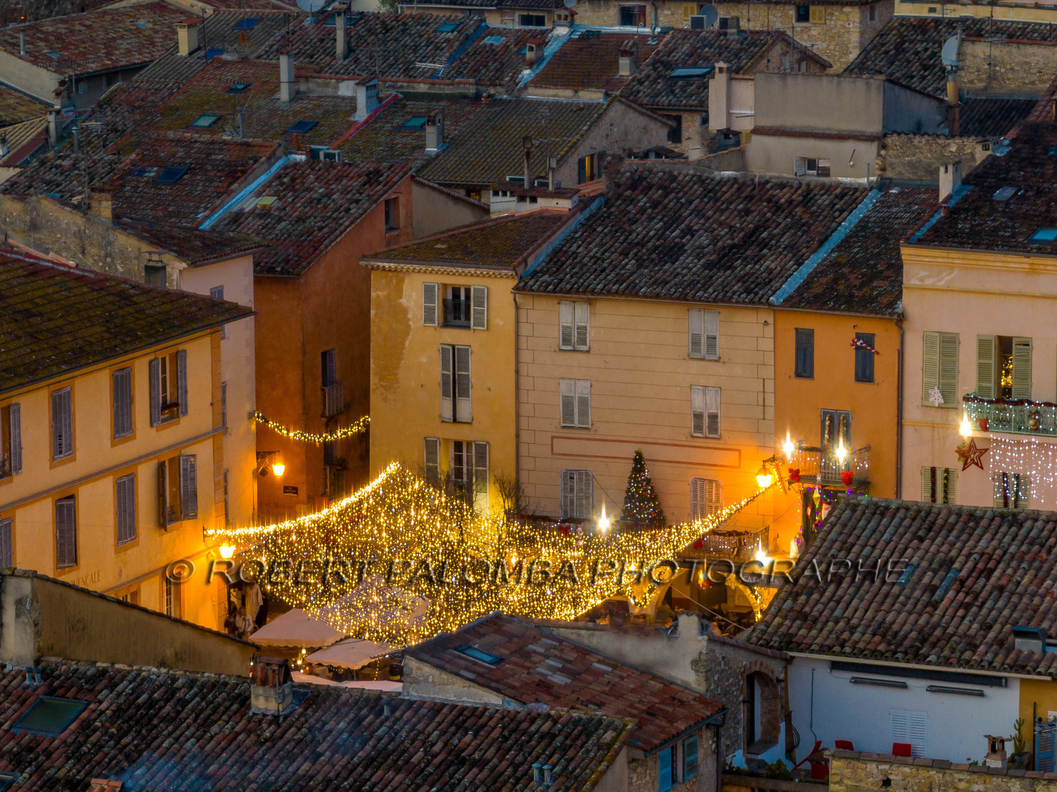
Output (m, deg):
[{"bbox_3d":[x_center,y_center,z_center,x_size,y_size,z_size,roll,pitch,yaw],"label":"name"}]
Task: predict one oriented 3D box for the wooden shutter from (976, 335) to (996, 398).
[{"bbox_3d":[13.220,-0.579,142.042,0.565,2.391,0.050,5,12,24],"label":"wooden shutter"}]

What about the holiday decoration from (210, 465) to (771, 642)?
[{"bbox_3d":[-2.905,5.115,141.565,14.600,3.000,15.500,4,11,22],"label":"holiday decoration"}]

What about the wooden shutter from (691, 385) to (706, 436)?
[{"bbox_3d":[5.239,0.471,151.498,0.467,1.593,0.050,4,11,22],"label":"wooden shutter"}]

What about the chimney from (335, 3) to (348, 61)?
[{"bbox_3d":[-7.577,-14.707,199.000,0.348,2.265,0.520,4,11,23],"label":"chimney"}]

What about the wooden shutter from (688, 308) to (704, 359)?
[{"bbox_3d":[4.957,-1.828,145.195,0.487,1.506,0.050,4,12,20],"label":"wooden shutter"}]

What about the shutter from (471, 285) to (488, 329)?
[{"bbox_3d":[-1.532,-2.756,153.715,0.559,1.384,0.050,3,11,19],"label":"shutter"}]

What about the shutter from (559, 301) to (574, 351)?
[{"bbox_3d":[1.164,-2.123,148.212,0.473,1.466,0.050,4,11,23],"label":"shutter"}]

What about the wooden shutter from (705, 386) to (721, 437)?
[{"bbox_3d":[5.520,0.481,146.816,0.464,1.542,0.050,4,11,23],"label":"wooden shutter"}]

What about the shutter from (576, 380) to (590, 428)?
[{"bbox_3d":[1.632,0.246,146.832,0.471,1.484,0.050,4,12,20],"label":"shutter"}]

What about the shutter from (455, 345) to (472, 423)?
[{"bbox_3d":[-1.980,-0.340,148.065,0.488,2.371,0.050,2,11,10],"label":"shutter"}]

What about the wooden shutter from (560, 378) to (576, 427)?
[{"bbox_3d":[1.183,0.228,146.994,0.485,1.486,0.050,4,12,20],"label":"wooden shutter"}]

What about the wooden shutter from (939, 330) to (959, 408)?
[{"bbox_3d":[12.251,-0.769,143.248,0.578,2.149,0.050,5,12,27],"label":"wooden shutter"}]

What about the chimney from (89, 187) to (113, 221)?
[{"bbox_3d":[-13.035,-5.856,150.000,0.683,0.946,0.360,4,11,23],"label":"chimney"}]

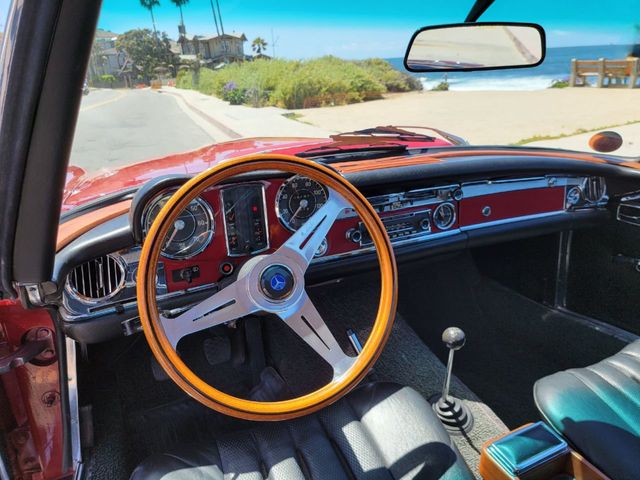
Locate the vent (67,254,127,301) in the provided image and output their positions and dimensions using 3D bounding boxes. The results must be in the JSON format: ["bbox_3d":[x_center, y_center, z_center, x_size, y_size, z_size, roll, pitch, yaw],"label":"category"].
[{"bbox_3d":[-0.326,0.055,0.650,0.081,0.074,0.030,-9,9,-28],"label":"vent"}]

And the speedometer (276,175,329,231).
[{"bbox_3d":[-0.034,-0.066,0.829,0.115,0.115,0.050,-11,13,-28],"label":"speedometer"}]

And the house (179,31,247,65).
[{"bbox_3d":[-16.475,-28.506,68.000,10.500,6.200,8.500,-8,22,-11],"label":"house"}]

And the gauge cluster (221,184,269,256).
[{"bbox_3d":[-0.132,-0.036,0.778,0.078,0.117,0.045,-11,13,-28],"label":"gauge cluster"}]

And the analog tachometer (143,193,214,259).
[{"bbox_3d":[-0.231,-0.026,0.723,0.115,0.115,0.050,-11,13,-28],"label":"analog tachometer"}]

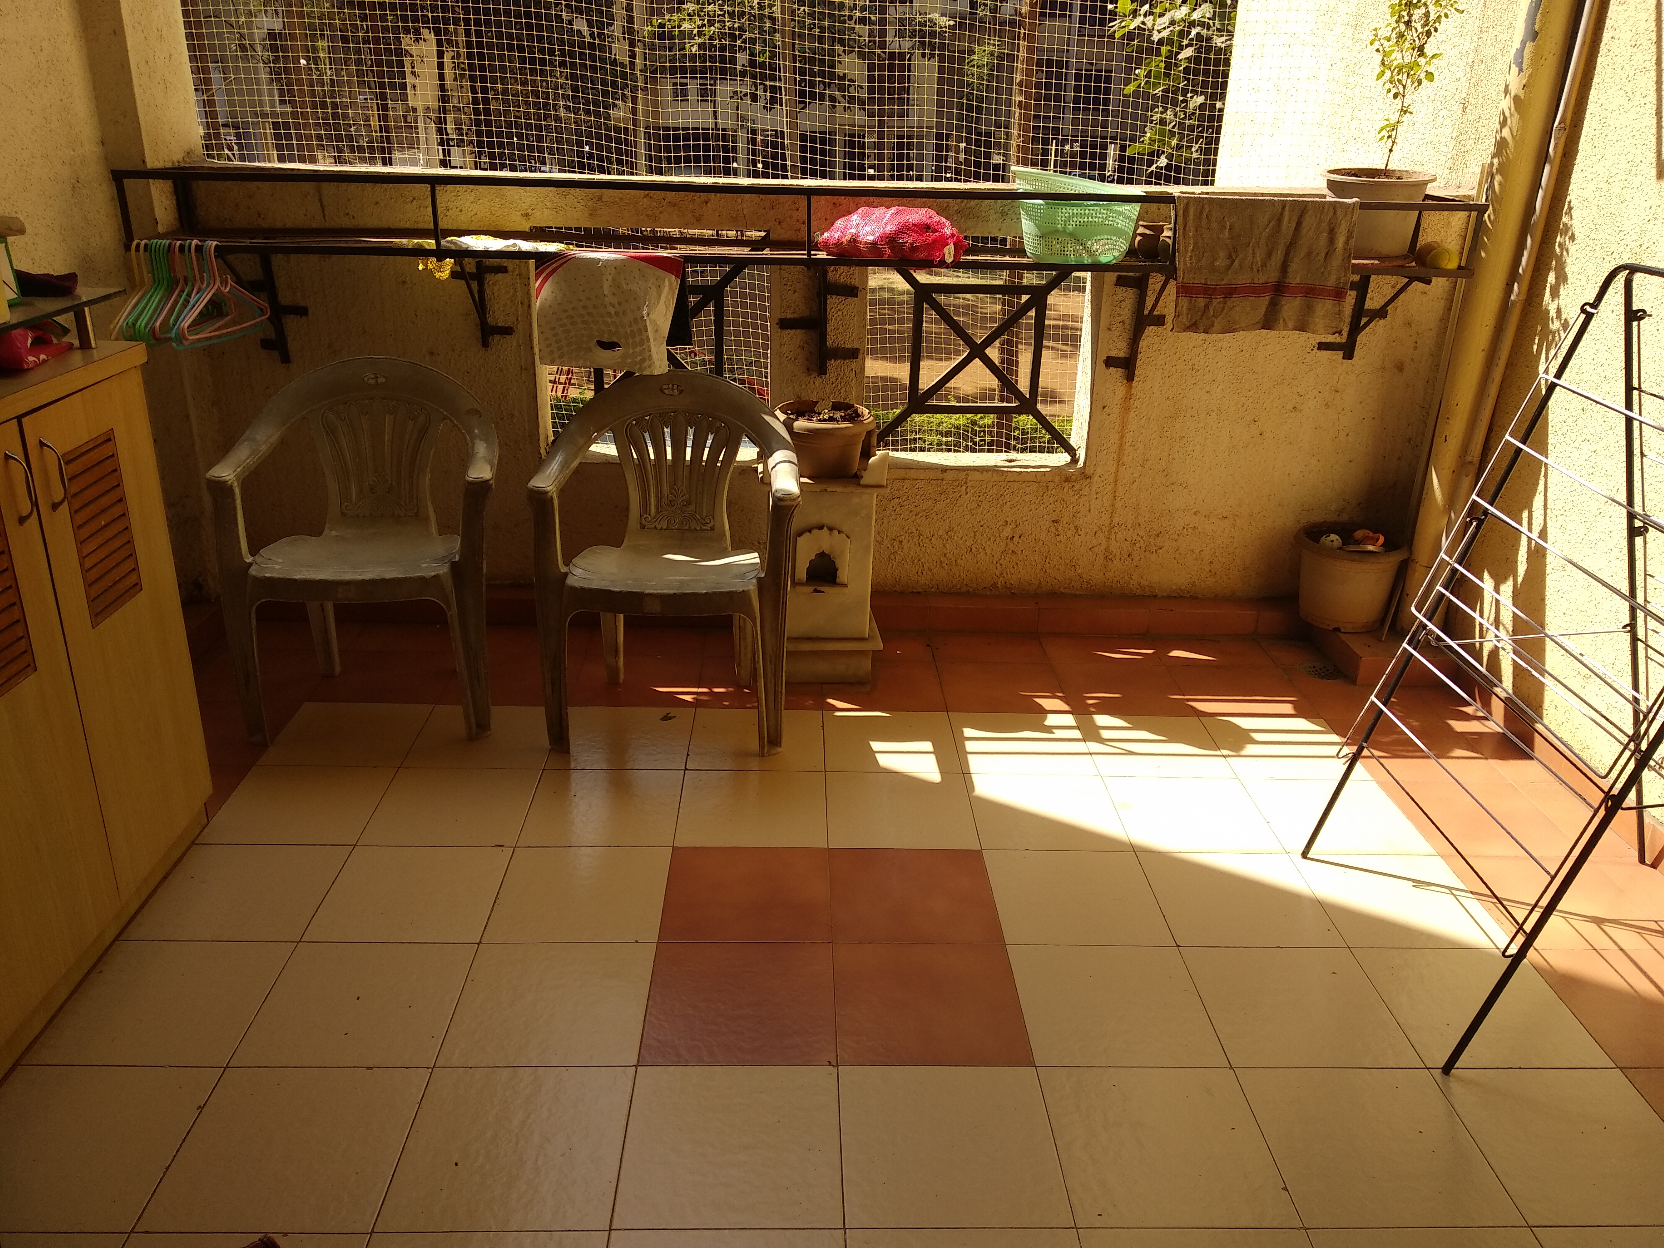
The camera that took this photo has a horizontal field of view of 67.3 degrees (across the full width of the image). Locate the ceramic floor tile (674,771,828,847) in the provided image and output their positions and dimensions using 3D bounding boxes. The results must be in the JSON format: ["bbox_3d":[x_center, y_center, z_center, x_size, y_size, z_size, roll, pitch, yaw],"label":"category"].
[{"bbox_3d":[-0.164,0.389,2.603,0.304,0.010,0.299,1,23,-2],"label":"ceramic floor tile"}]

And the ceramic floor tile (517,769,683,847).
[{"bbox_3d":[-0.469,0.383,2.594,0.302,0.010,0.302,1,22,-2],"label":"ceramic floor tile"}]

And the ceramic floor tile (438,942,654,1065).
[{"bbox_3d":[-0.455,0.619,2.041,0.304,0.010,0.299,1,23,-2],"label":"ceramic floor tile"}]

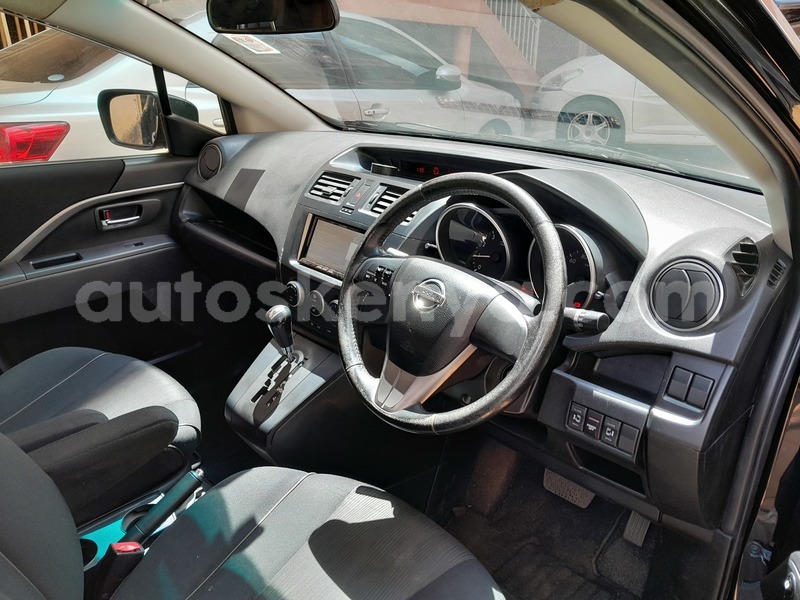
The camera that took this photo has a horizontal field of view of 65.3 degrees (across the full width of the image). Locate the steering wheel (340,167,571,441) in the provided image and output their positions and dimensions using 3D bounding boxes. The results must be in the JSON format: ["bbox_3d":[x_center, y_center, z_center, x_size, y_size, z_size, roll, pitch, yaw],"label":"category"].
[{"bbox_3d":[0.064,0.001,0.894,0.375,0.375,0.100,22,1,38],"label":"steering wheel"}]

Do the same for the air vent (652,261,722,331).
[{"bbox_3d":[0.418,-0.008,0.895,0.045,0.100,0.100,-11,25,-40],"label":"air vent"}]

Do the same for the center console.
[{"bbox_3d":[-0.167,0.010,1.217,0.370,0.490,0.410,22,33,38],"label":"center console"}]

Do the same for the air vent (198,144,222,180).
[{"bbox_3d":[-0.496,-0.361,1.651,0.097,0.097,0.033,18,11,33],"label":"air vent"}]

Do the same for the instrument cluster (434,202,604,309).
[{"bbox_3d":[0.186,-0.083,1.013,0.295,0.135,0.085,22,13,38],"label":"instrument cluster"}]

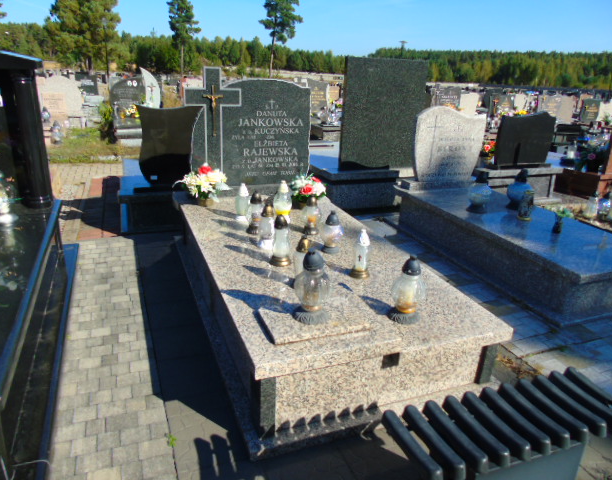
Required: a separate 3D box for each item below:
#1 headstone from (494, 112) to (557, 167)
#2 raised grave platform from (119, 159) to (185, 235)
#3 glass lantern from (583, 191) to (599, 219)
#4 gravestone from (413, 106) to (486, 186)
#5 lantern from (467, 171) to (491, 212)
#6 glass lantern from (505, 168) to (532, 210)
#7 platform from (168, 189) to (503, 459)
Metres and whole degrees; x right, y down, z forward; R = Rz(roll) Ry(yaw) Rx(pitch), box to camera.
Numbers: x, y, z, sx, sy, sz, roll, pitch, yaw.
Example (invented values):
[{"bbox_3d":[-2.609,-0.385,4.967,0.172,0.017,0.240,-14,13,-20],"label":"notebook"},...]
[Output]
[{"bbox_3d":[2.675,-1.239,5.636,0.800,0.630,0.090,-4,20,-20],"label":"headstone"},{"bbox_3d":[-1.493,-0.541,4.903,0.895,0.353,1.800,-4,20,-20],"label":"raised grave platform"},{"bbox_3d":[2.986,-0.378,4.826,0.155,0.275,0.155,-5,22,-20],"label":"glass lantern"},{"bbox_3d":[1.344,-0.918,4.446,0.770,0.710,0.090,-5,22,-20],"label":"gravestone"},{"bbox_3d":[1.442,-0.408,3.821,0.205,0.335,0.205,-5,22,-20],"label":"lantern"},{"bbox_3d":[1.826,-0.441,3.961,0.225,0.335,0.225,-5,22,-20],"label":"glass lantern"},{"bbox_3d":[-0.086,0.177,2.995,1.234,0.363,2.586,-4,20,-20],"label":"platform"}]

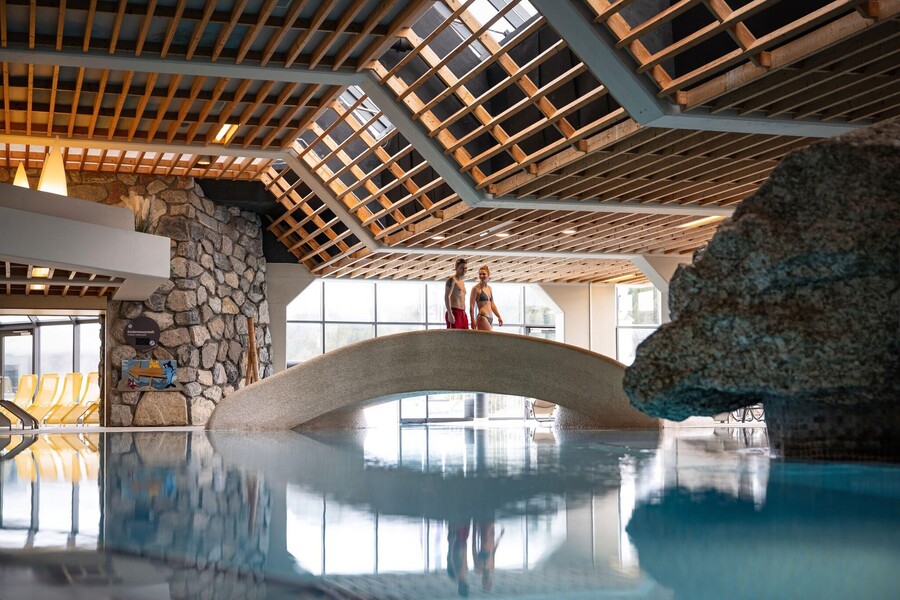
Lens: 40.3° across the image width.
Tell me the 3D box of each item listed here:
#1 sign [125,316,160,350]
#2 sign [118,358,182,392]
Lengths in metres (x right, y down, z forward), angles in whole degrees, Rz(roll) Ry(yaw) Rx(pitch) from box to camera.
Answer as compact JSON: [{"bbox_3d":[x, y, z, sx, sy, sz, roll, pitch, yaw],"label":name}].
[{"bbox_3d":[-5.805,0.642,23.124,0.660,0.660,0.050,1,-5,-19],"label":"sign"},{"bbox_3d":[-5.632,1.425,23.112,1.170,0.600,0.050,1,-5,-19],"label":"sign"}]

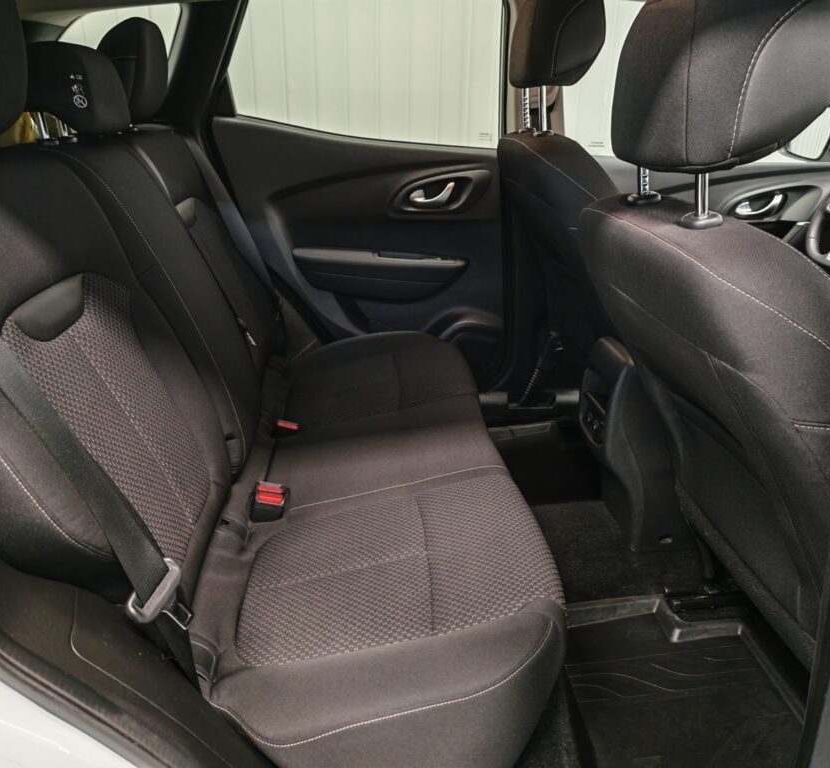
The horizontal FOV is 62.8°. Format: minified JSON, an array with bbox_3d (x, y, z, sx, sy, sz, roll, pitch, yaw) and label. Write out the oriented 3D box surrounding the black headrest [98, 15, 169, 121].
[{"bbox_3d":[-0.542,-0.595,1.303,0.120,0.187,0.225,-3,23,-2],"label":"black headrest"}]

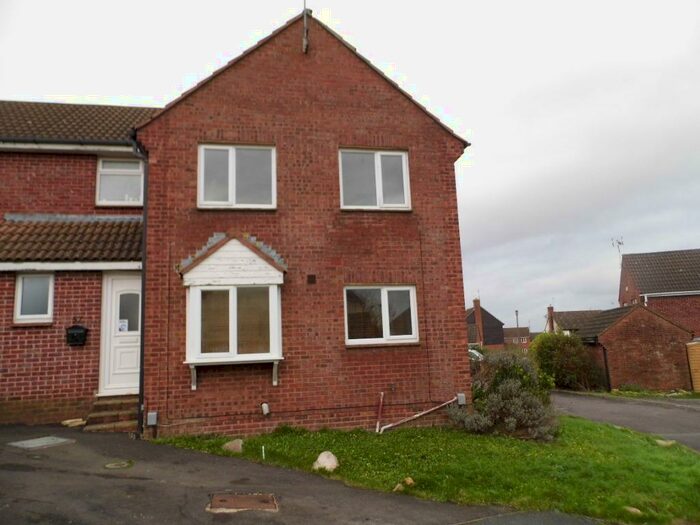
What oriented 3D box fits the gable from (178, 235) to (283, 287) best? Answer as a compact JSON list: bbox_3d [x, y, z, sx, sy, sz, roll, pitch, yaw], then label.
[{"bbox_3d":[-1.889,-0.009,8.278,1.621,0.824,0.420,-1,-10,-11],"label":"gable"}]

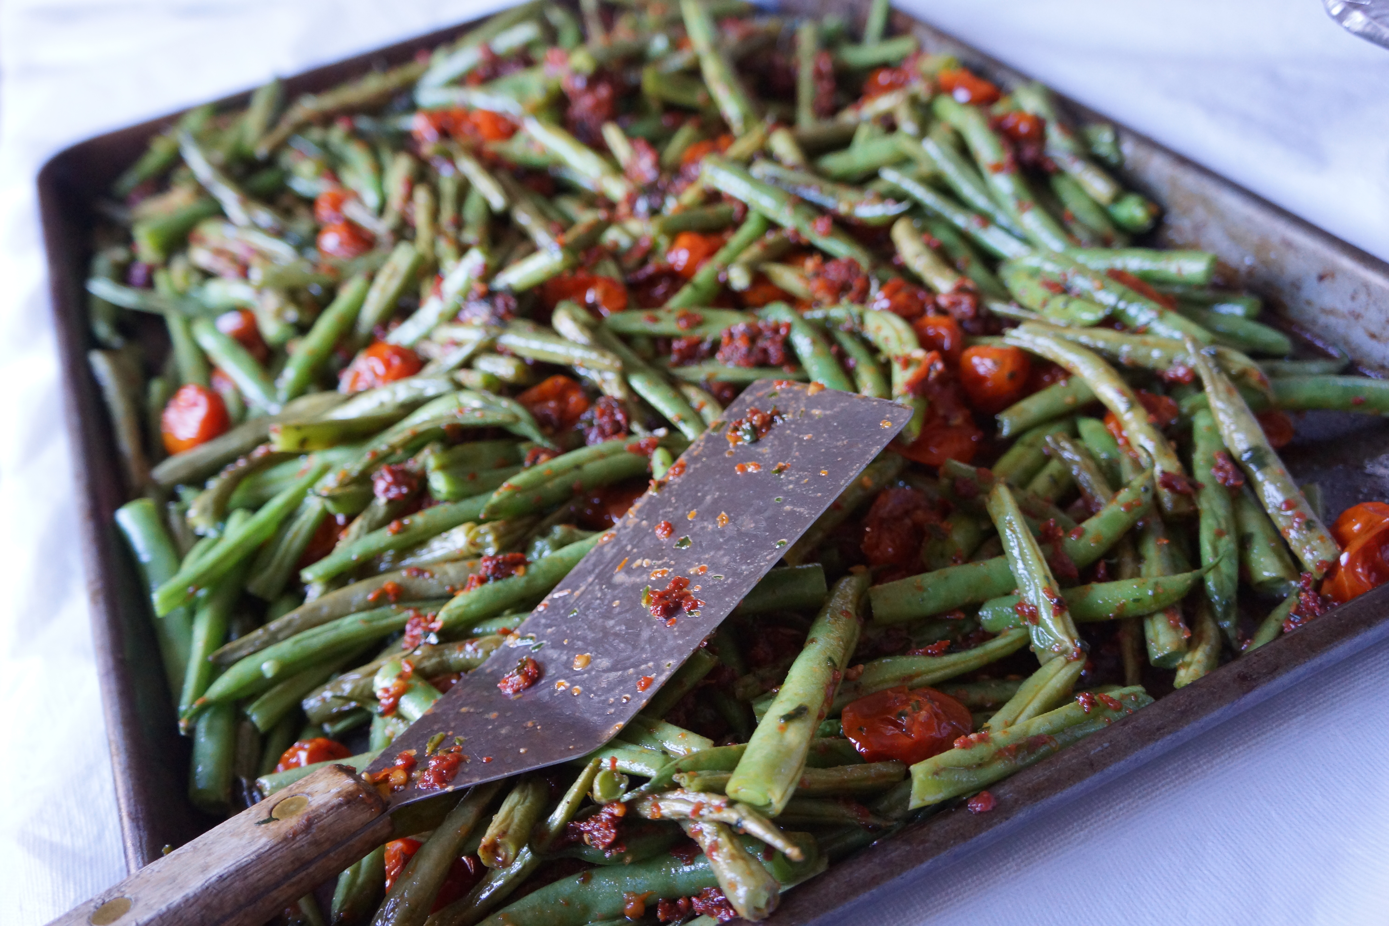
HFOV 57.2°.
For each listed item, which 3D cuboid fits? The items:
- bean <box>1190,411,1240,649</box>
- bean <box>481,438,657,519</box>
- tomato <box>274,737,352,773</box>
[{"bbox_3d":[0.121,0.012,0.293,0.009,0.009,0.070,2,48,13],"label":"bean"},{"bbox_3d":[-0.033,0.004,0.332,0.049,0.010,0.013,-21,41,-13],"label":"bean"},{"bbox_3d":[-0.083,0.068,0.277,0.019,0.015,0.018,-6,40,5],"label":"tomato"}]

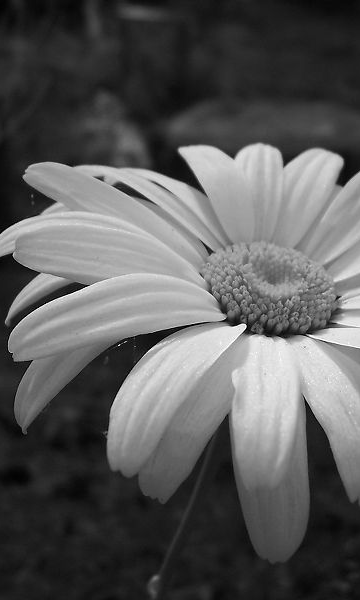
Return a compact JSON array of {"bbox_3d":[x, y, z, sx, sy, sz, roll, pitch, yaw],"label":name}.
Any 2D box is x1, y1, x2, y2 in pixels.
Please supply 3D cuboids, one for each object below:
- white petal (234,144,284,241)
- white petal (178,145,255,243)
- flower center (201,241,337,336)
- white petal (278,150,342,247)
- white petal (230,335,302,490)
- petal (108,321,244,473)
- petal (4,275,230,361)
[{"bbox_3d":[0.015,-0.020,0.140,0.009,0.004,0.033,7,44,-1],"label":"white petal"},{"bbox_3d":[0.007,-0.019,0.140,0.009,0.004,0.033,-3,42,-16],"label":"white petal"},{"bbox_3d":[0.013,-0.002,0.117,0.021,0.008,0.021,8,34,0],"label":"flower center"},{"bbox_3d":[0.023,-0.018,0.139,0.009,0.004,0.032,16,46,12],"label":"white petal"},{"bbox_3d":[0.011,0.013,0.102,0.009,0.005,0.024,6,50,-3],"label":"white petal"},{"bbox_3d":[0.001,0.011,0.102,0.011,0.007,0.027,24,53,23],"label":"petal"},{"bbox_3d":[-0.008,0.003,0.108,0.030,0.007,0.011,-9,37,-17],"label":"petal"}]

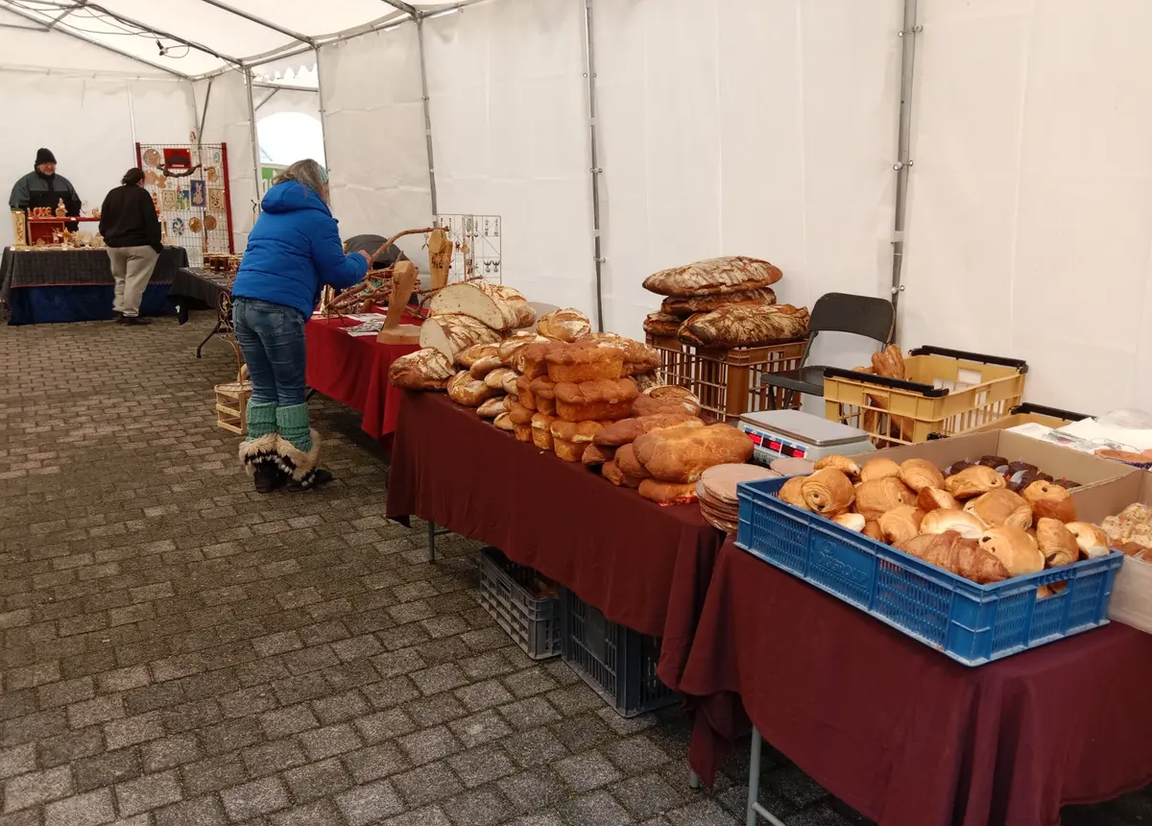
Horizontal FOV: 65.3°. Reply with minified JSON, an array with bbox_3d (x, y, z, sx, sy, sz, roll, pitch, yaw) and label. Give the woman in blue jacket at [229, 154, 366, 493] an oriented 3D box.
[{"bbox_3d":[-1.383,-0.432,4.570,0.520,1.620,0.600,13,19,40],"label":"woman in blue jacket"}]

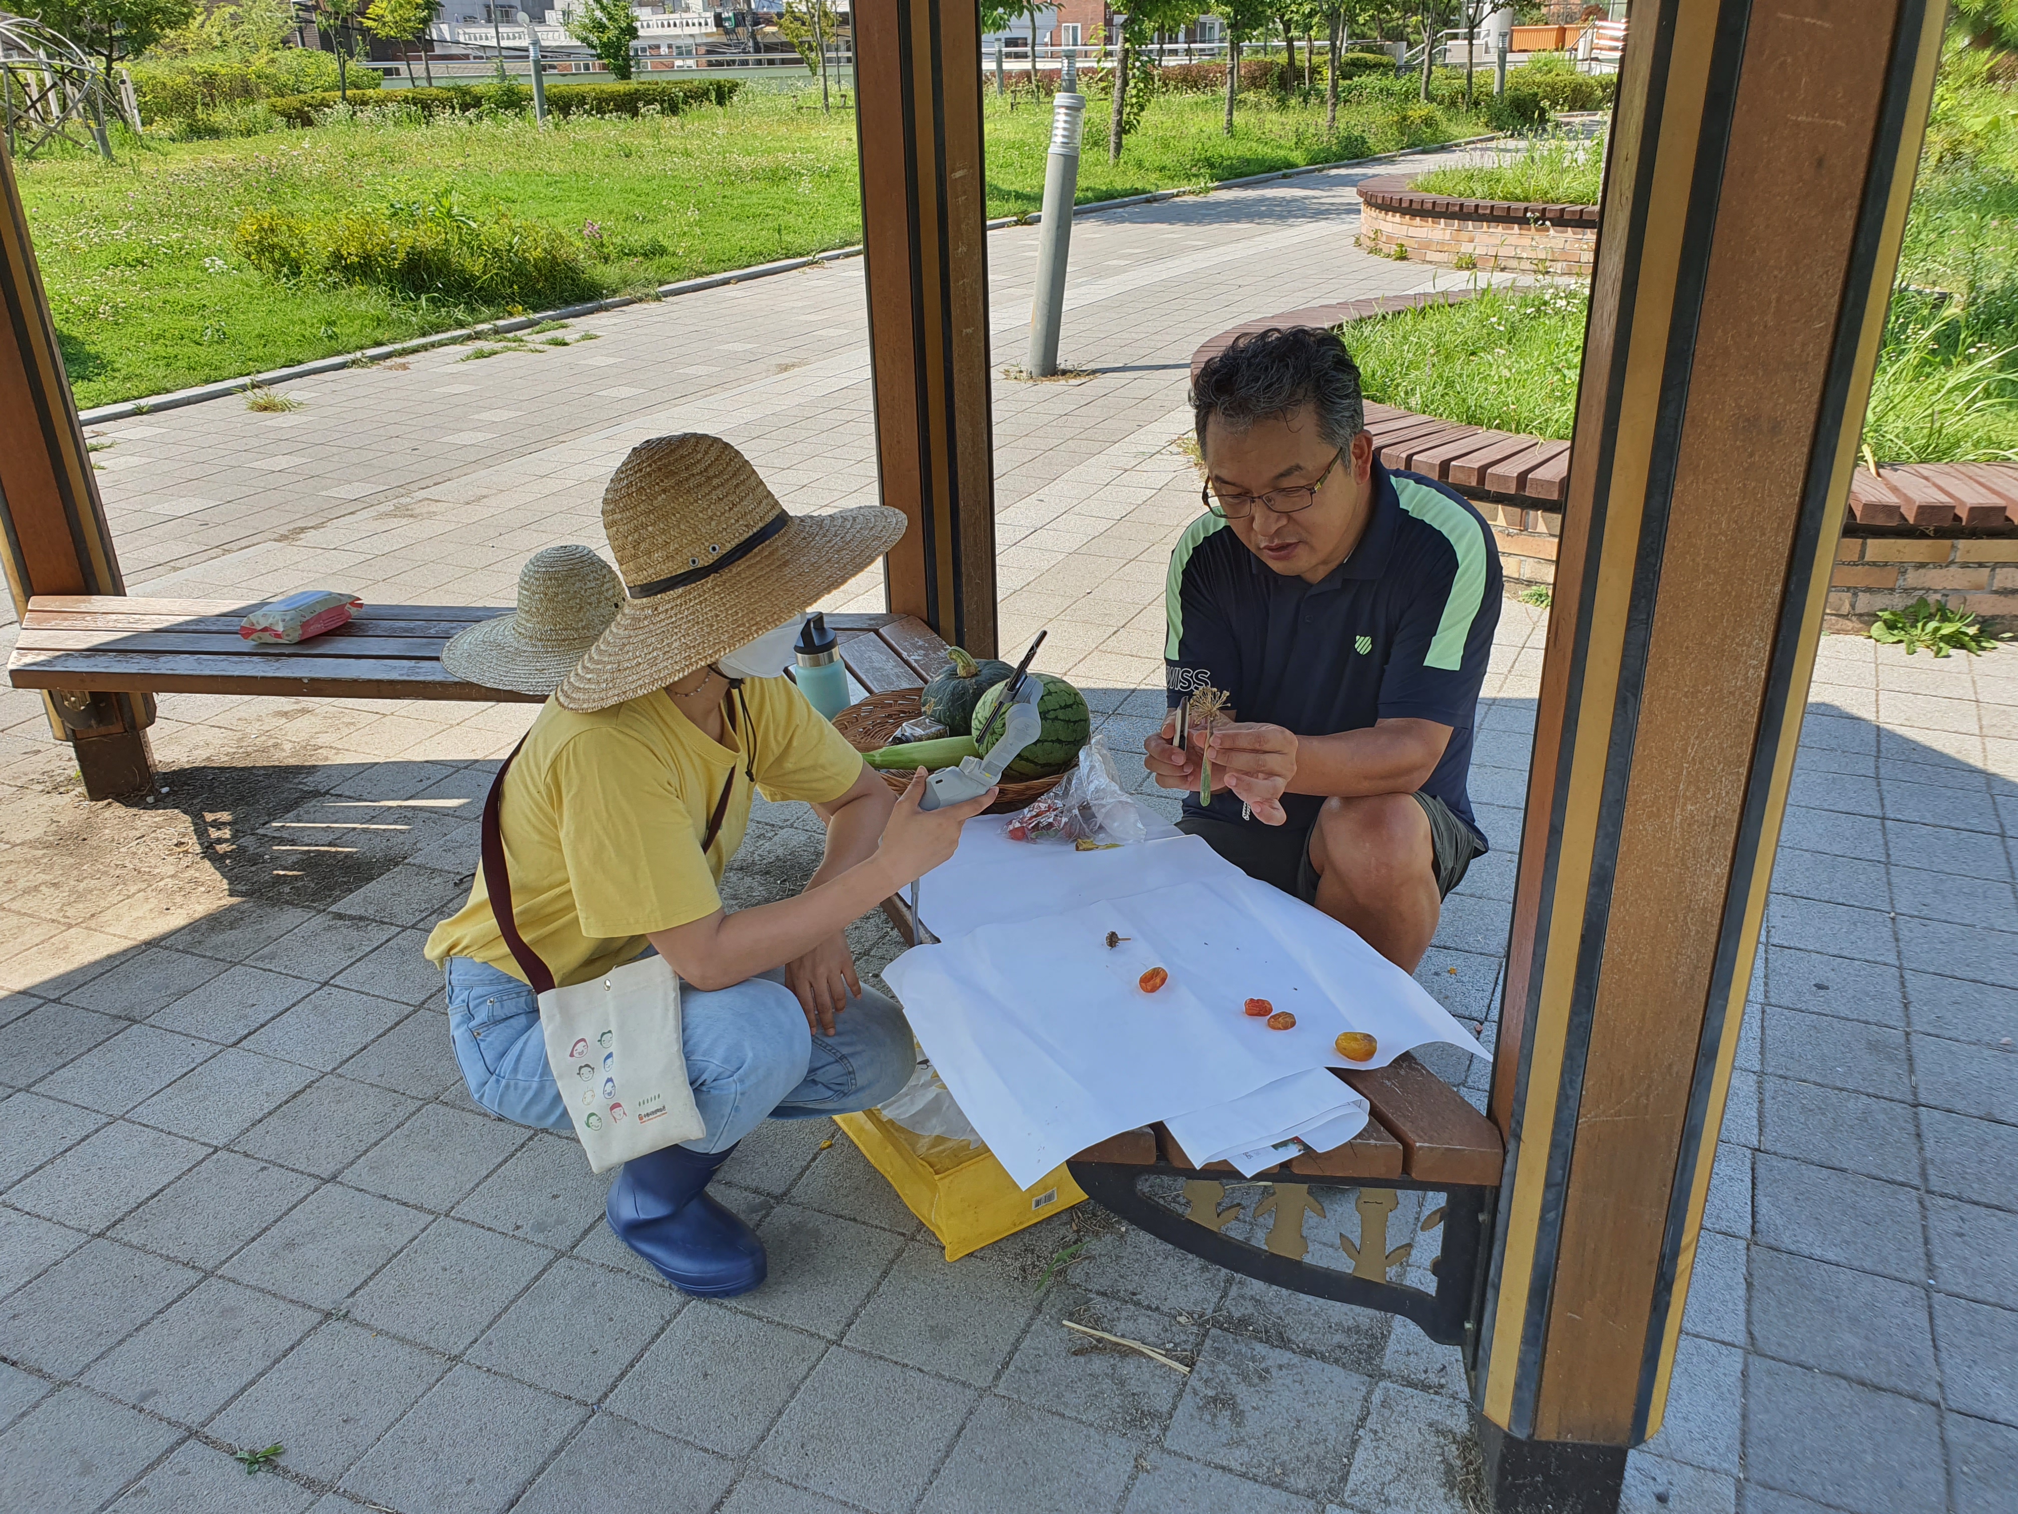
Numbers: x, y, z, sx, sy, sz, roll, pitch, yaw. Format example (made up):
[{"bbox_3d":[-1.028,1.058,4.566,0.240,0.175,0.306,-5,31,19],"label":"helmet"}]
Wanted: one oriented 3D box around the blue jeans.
[{"bbox_3d":[-0.393,0.339,1.948,0.570,0.290,0.370,8,25,20],"label":"blue jeans"}]

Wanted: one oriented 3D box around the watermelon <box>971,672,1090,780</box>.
[{"bbox_3d":[0.030,-0.040,2.123,0.168,0.165,0.168,-1,24,0],"label":"watermelon"}]

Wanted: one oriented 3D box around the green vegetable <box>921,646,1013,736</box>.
[{"bbox_3d":[-0.057,-0.104,2.321,0.160,0.135,0.160,-1,24,0],"label":"green vegetable"}]

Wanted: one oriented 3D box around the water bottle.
[{"bbox_3d":[-0.282,-0.124,2.305,0.083,0.220,0.083,-1,24,0],"label":"water bottle"}]

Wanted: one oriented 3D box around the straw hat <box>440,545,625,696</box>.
[{"bbox_3d":[-0.795,-0.270,2.715,0.440,0.190,0.440,-1,23,0],"label":"straw hat"}]

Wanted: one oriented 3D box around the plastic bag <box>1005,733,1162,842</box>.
[{"bbox_3d":[0.101,0.029,2.050,0.210,0.125,0.150,1,23,5],"label":"plastic bag"}]

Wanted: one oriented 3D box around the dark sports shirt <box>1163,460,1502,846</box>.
[{"bbox_3d":[0.448,-0.111,2.097,0.460,0.550,0.320,13,39,26],"label":"dark sports shirt"}]

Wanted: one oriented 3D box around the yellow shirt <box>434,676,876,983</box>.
[{"bbox_3d":[-0.467,0.078,1.862,0.460,0.450,0.420,12,27,27],"label":"yellow shirt"}]

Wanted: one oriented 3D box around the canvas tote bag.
[{"bbox_3d":[-0.461,0.248,1.764,0.210,0.480,0.150,-5,17,7],"label":"canvas tote bag"}]

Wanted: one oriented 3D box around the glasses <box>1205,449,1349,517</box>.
[{"bbox_3d":[0.320,-0.334,1.753,0.142,0.043,0.140,7,41,36],"label":"glasses"}]

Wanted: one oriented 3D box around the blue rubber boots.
[{"bbox_3d":[-0.425,0.546,1.917,0.245,0.200,0.105,15,28,34],"label":"blue rubber boots"}]

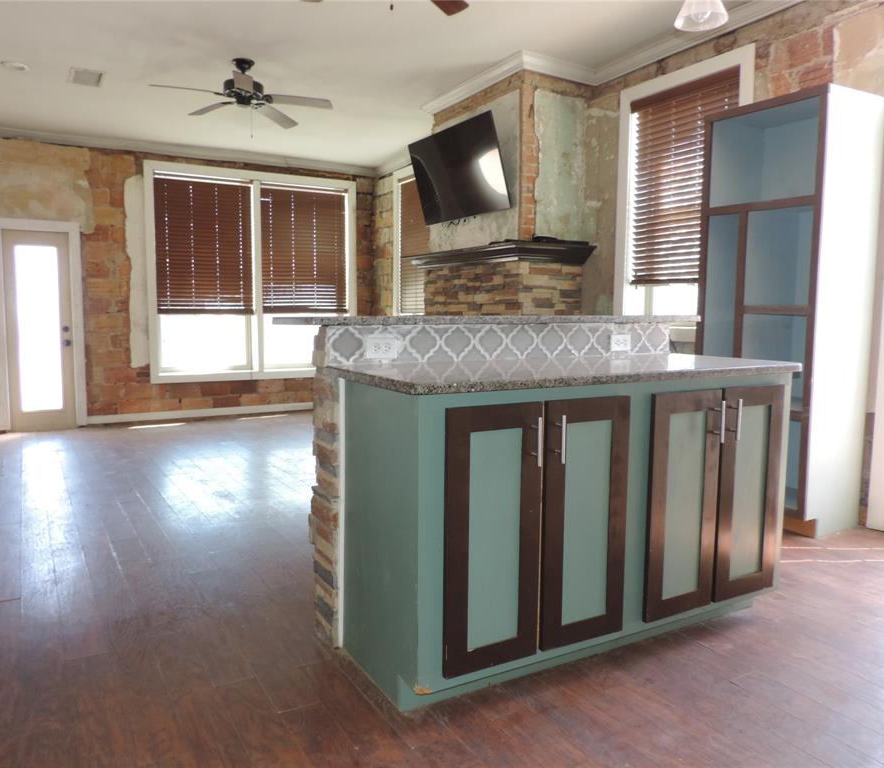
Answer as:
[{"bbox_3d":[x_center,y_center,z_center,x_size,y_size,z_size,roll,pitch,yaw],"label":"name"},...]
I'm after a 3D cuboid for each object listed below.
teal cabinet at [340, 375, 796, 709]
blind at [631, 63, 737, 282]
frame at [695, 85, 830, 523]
[{"bbox_3d":[0.470,0.420,2.465,1.521,0.909,0.560,-3,7,-29],"label":"teal cabinet"},{"bbox_3d":[1.600,-1.327,4.767,0.060,1.299,0.902,-3,7,-30],"label":"blind"},{"bbox_3d":[1.631,-0.393,3.706,0.045,2.075,0.707,-3,7,-30],"label":"frame"}]

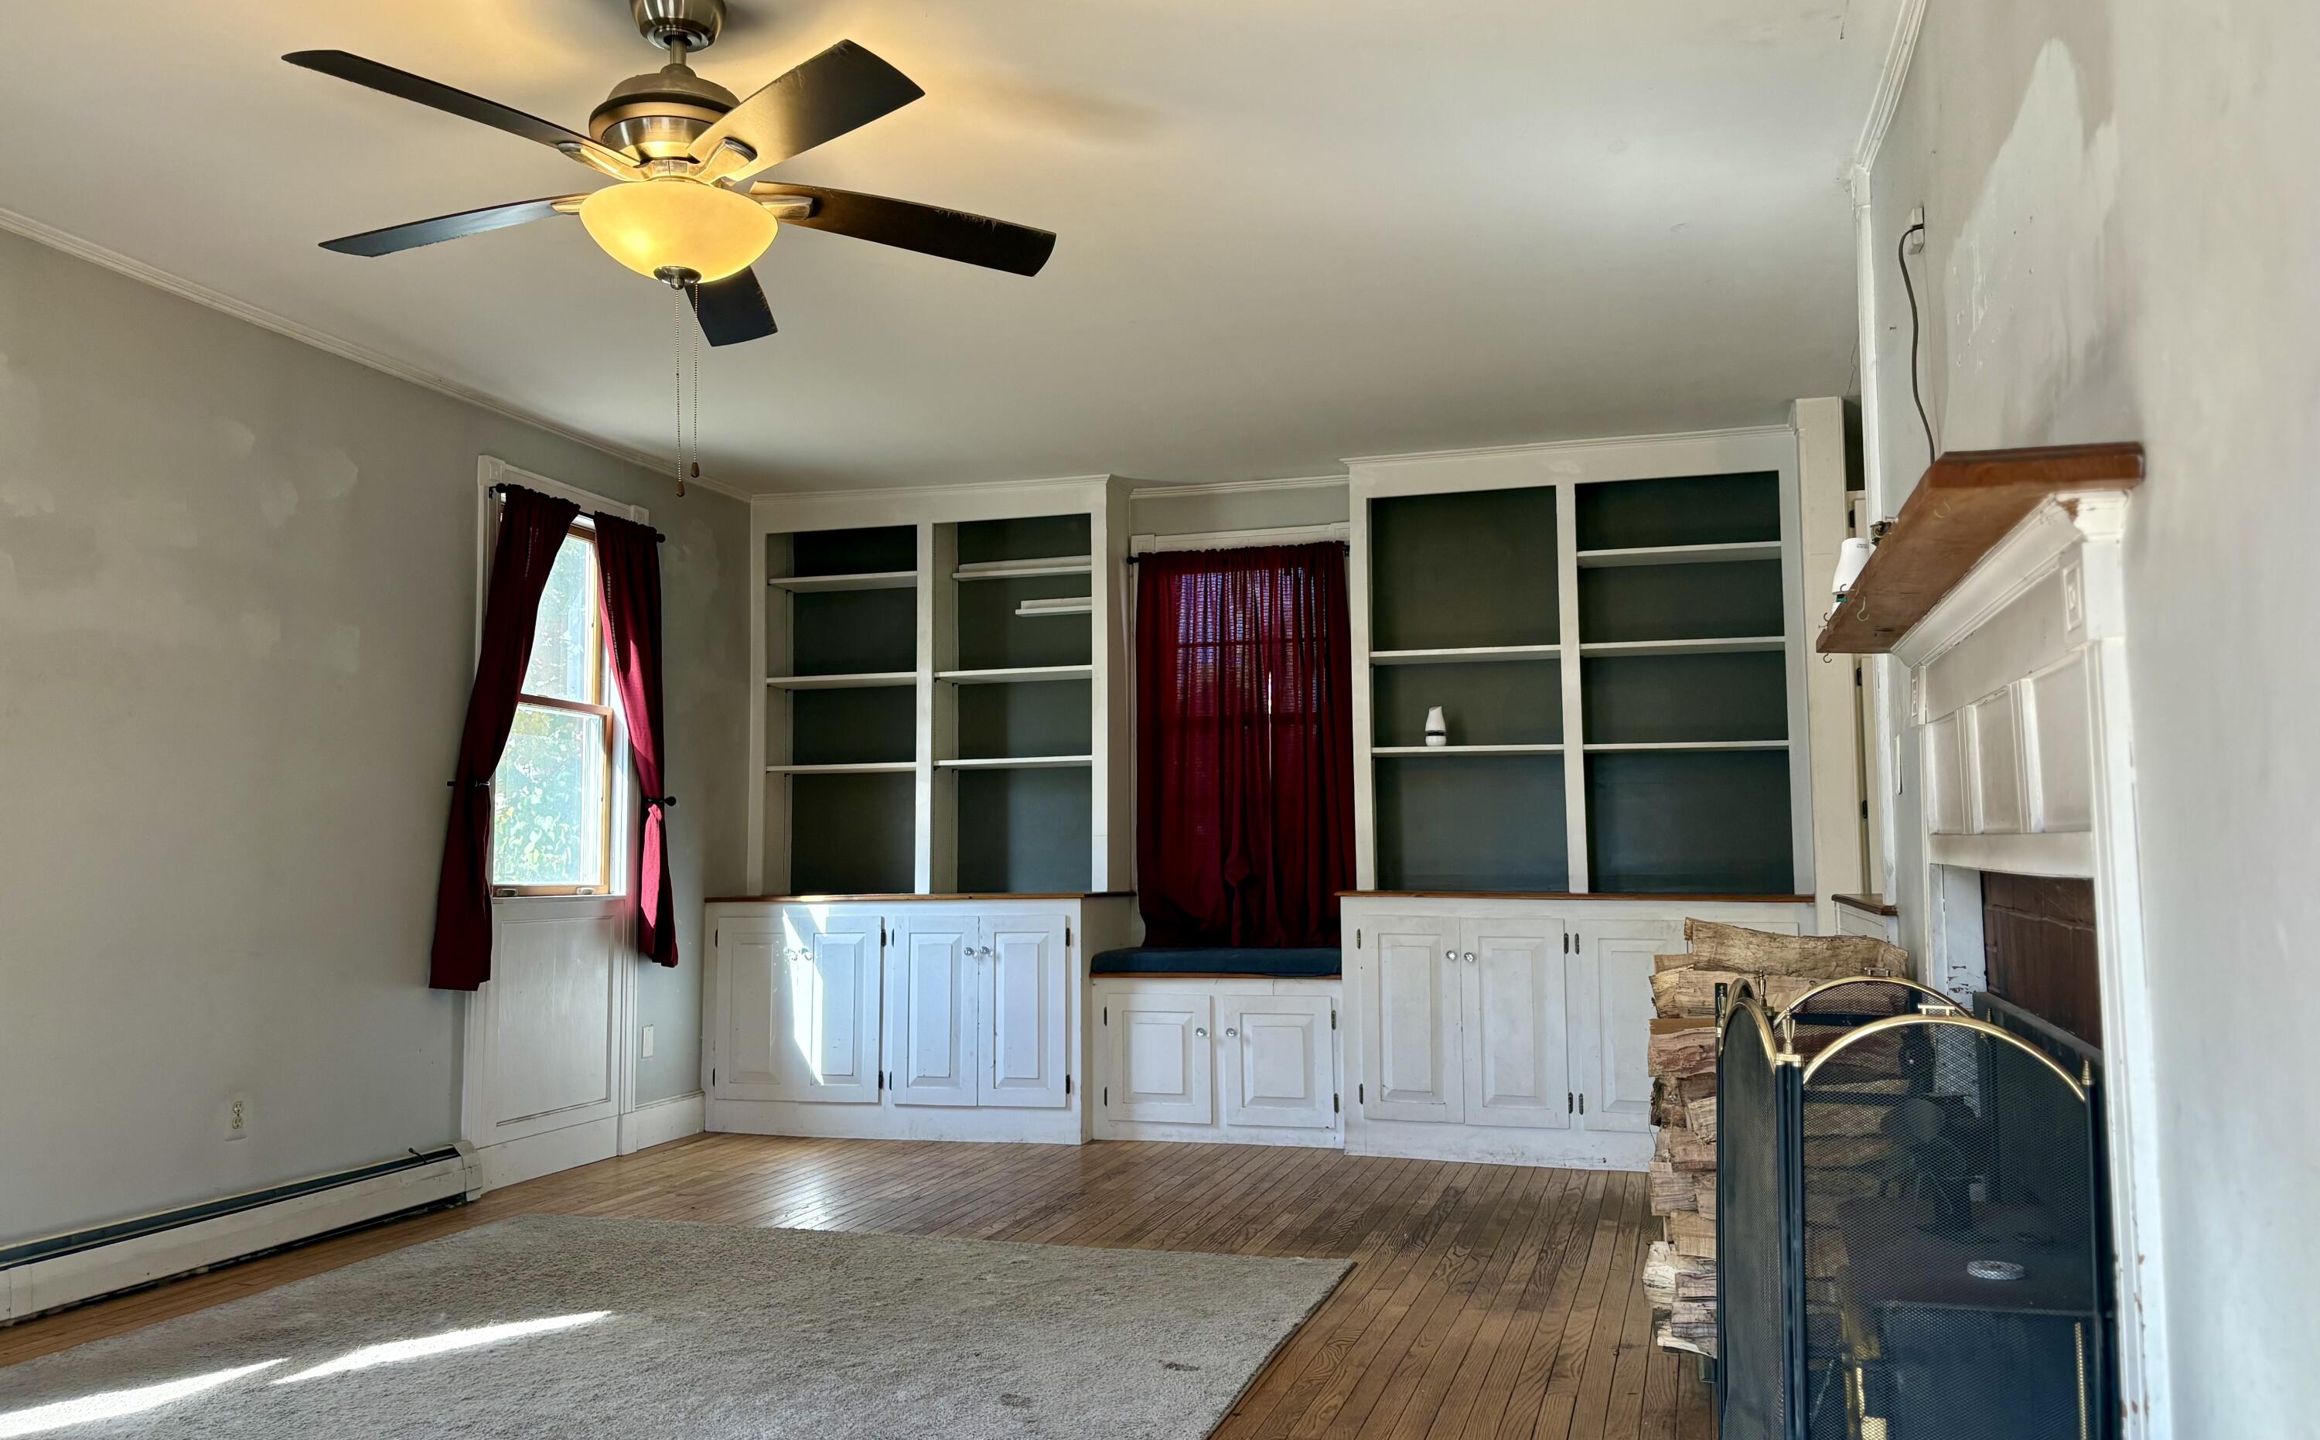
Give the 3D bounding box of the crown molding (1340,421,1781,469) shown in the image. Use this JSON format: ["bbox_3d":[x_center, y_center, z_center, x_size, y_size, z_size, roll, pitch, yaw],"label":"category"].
[{"bbox_3d":[1.361,-0.933,5.976,1.512,0.042,0.040,-2,-5,17],"label":"crown molding"}]

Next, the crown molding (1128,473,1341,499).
[{"bbox_3d":[0.321,-0.878,6.562,0.882,0.044,0.040,-2,-5,17],"label":"crown molding"}]

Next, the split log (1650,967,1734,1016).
[{"bbox_3d":[1.147,0.521,3.297,0.420,0.093,0.115,-2,-5,17],"label":"split log"}]

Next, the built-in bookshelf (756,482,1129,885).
[{"bbox_3d":[-0.844,-0.108,6.677,1.460,1.533,0.285,-2,-5,17],"label":"built-in bookshelf"}]

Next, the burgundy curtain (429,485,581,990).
[{"bbox_3d":[-1.957,0.038,5.252,0.105,1.505,0.630,-2,-5,17],"label":"burgundy curtain"}]

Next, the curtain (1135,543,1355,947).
[{"bbox_3d":[0.313,0.091,6.456,0.832,1.499,0.097,-2,-5,16],"label":"curtain"}]

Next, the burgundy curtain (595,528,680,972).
[{"bbox_3d":[-1.775,0.086,5.899,0.102,1.509,0.493,-2,-5,16],"label":"burgundy curtain"}]

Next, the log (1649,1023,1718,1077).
[{"bbox_3d":[1.141,0.628,3.290,0.415,0.100,0.115,-2,-5,17],"label":"log"}]

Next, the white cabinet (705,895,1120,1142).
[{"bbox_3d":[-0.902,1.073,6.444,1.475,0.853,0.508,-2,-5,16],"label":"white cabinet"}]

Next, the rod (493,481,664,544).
[{"bbox_3d":[-1.871,-0.663,5.658,0.067,0.040,0.890,-2,-5,17],"label":"rod"}]

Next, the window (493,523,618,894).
[{"bbox_3d":[-1.986,-0.049,5.704,0.106,1.267,0.658,-2,-5,16],"label":"window"}]

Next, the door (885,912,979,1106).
[{"bbox_3d":[-0.791,1.026,6.153,0.327,0.663,0.026,-2,-5,16],"label":"door"}]

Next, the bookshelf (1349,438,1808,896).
[{"bbox_3d":[1.446,-0.166,6.084,1.512,1.533,0.261,-2,-5,16],"label":"bookshelf"}]

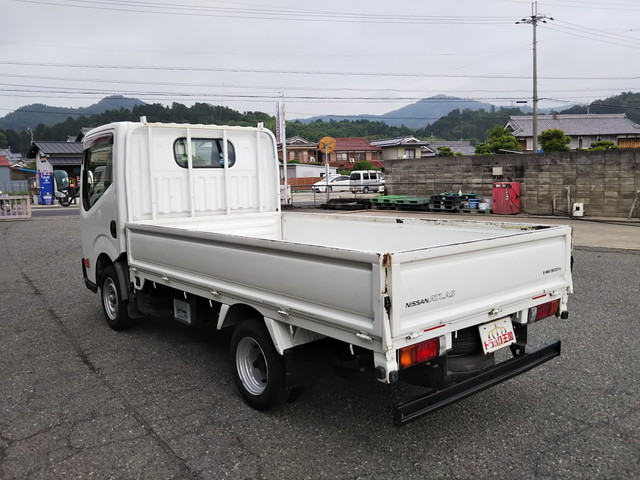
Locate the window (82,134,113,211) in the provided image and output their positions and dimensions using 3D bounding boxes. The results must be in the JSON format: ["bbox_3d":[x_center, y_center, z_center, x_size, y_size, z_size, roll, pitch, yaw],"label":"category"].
[{"bbox_3d":[-2.212,-0.662,5.603,0.070,0.740,0.850,0,4,-39],"label":"window"}]

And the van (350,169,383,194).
[{"bbox_3d":[4.154,-5.019,48.000,3.400,1.880,1.480,-8,9,-44],"label":"van"}]

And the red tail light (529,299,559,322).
[{"bbox_3d":[1.373,0.445,3.476,0.345,0.100,0.080,-7,8,-39],"label":"red tail light"}]

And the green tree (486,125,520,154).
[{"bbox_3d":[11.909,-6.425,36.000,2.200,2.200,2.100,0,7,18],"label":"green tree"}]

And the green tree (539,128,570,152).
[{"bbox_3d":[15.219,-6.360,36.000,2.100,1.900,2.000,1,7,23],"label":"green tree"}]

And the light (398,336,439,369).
[{"bbox_3d":[0.469,0.553,2.741,0.305,0.100,0.075,-7,8,-39],"label":"light"}]

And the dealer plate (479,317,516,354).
[{"bbox_3d":[1.076,0.572,3.335,0.328,0.165,0.020,-7,-6,-39],"label":"dealer plate"}]

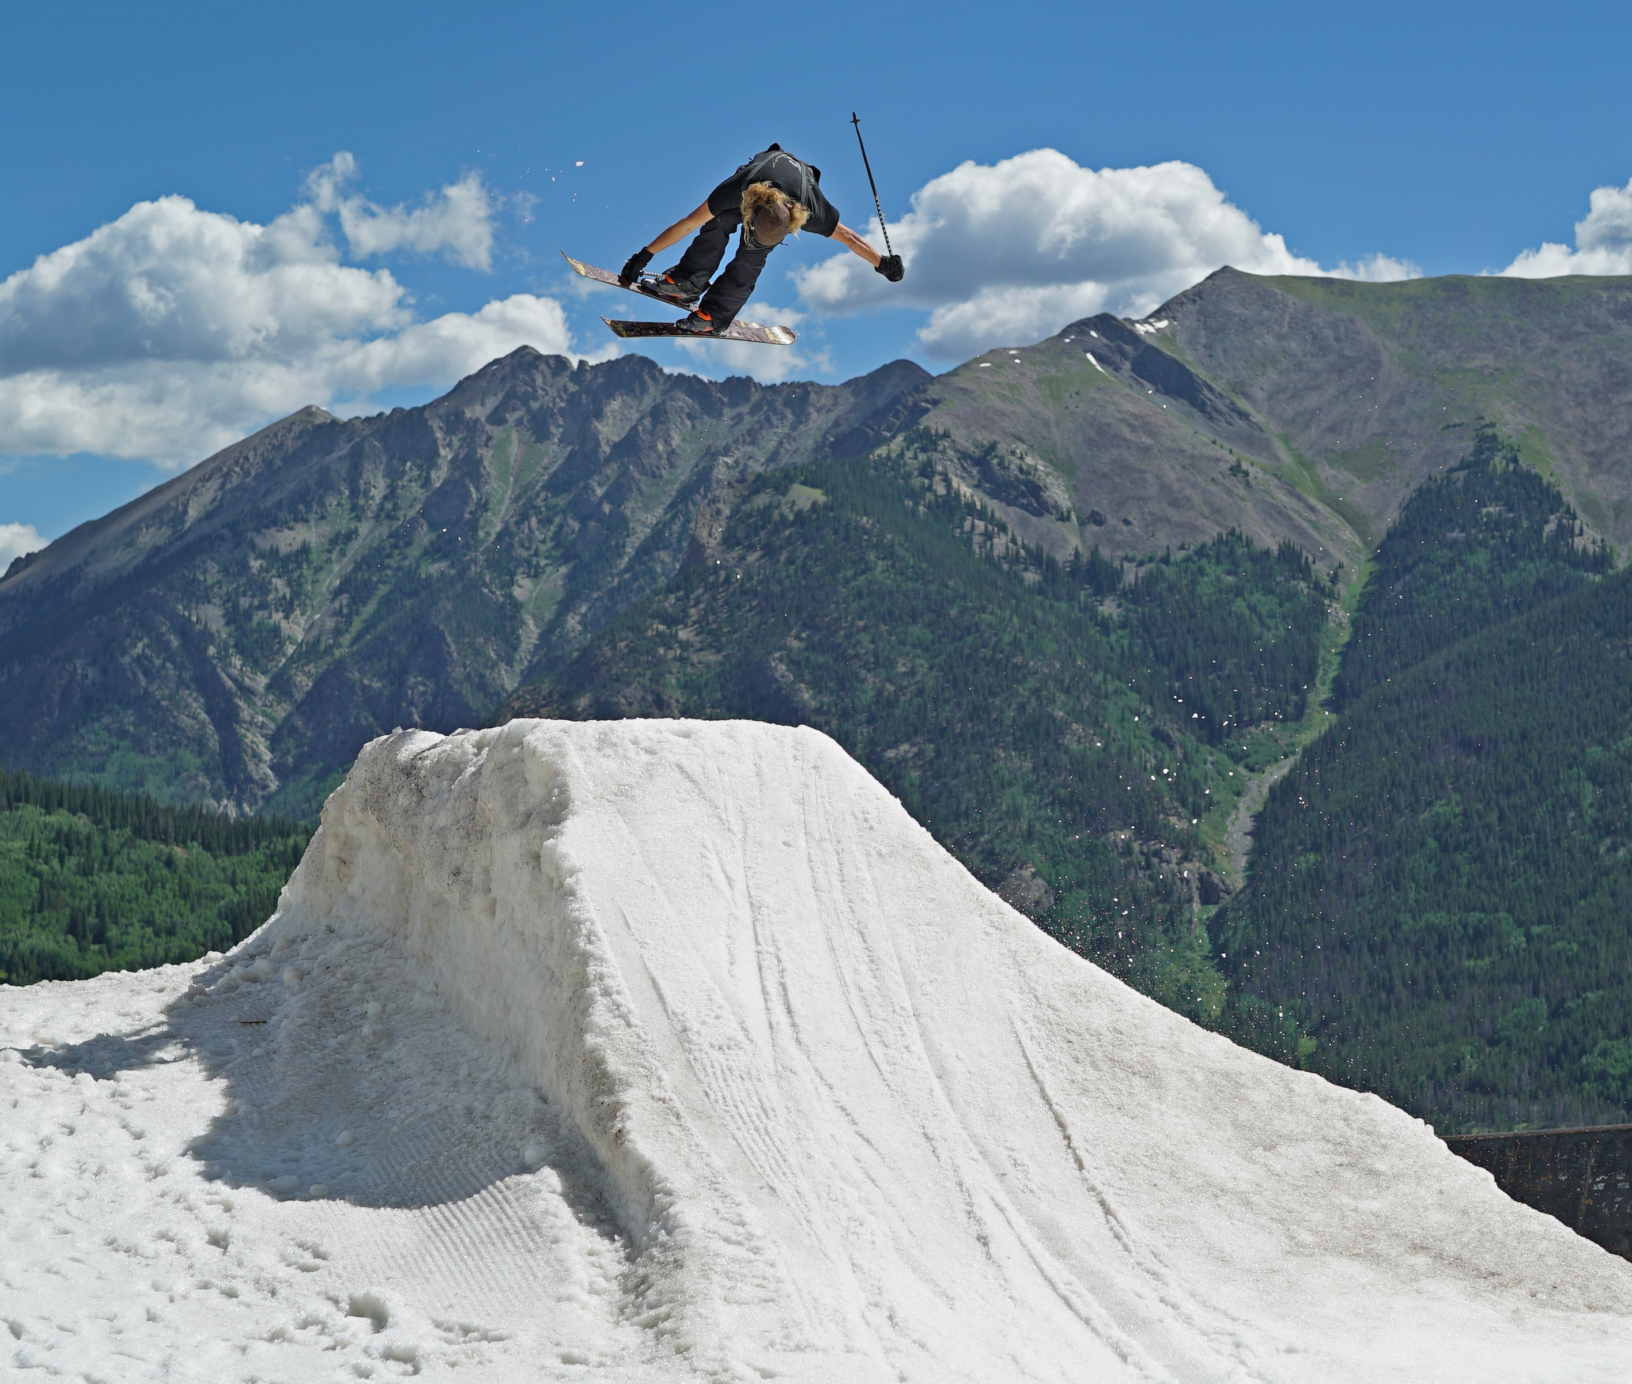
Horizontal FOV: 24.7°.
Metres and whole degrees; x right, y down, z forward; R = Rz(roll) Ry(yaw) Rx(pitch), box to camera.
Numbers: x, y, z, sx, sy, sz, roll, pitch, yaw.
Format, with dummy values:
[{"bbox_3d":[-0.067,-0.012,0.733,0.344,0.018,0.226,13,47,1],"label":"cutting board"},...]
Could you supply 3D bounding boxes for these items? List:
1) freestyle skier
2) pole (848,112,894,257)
[{"bbox_3d":[-0.265,-2.204,18.200,1.400,0.950,0.880,-1,-3,18],"label":"freestyle skier"},{"bbox_3d":[0.288,-2.428,18.200,0.060,0.900,0.060,-14,0,0],"label":"pole"}]

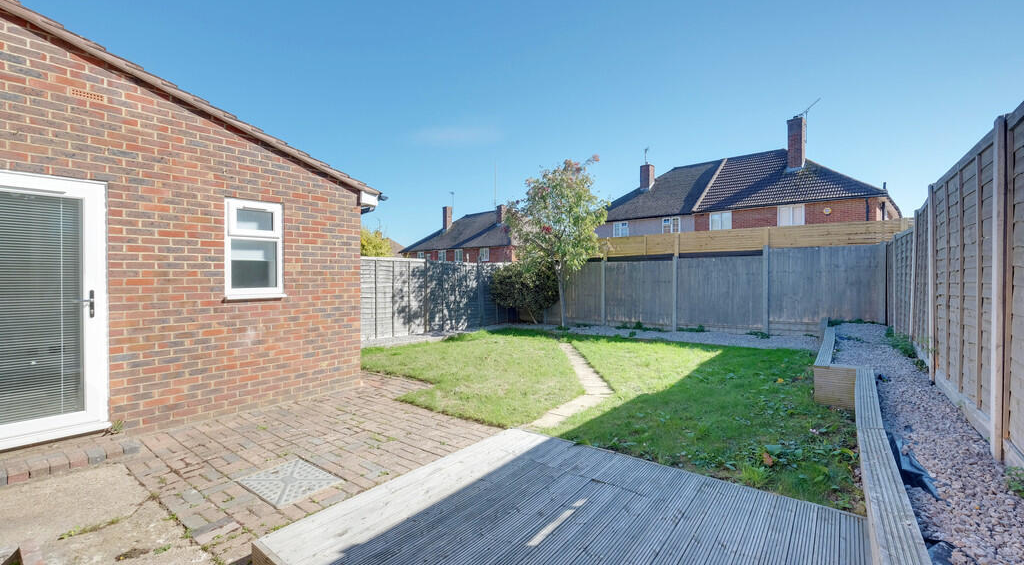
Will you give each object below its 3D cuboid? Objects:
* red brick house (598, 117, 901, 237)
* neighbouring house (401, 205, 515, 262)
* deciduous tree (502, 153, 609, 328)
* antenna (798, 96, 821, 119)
[{"bbox_3d":[11.840,-3.240,23.600,13.900,9.200,9.200,1,1,43],"label":"red brick house"},{"bbox_3d":[-2.030,-2.320,36.600,13.800,8.800,9.200,1,1,43],"label":"neighbouring house"},{"bbox_3d":[1.300,-1.240,13.000,3.050,5.200,2.900,0,1,0],"label":"deciduous tree"},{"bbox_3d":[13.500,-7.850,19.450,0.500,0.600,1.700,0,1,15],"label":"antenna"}]

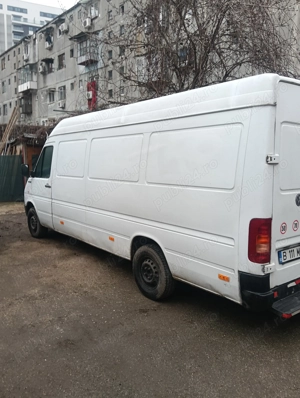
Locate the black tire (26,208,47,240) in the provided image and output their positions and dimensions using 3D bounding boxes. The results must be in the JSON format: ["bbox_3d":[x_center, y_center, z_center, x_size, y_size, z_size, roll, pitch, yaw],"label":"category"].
[{"bbox_3d":[-2.539,0.548,7.031,0.225,0.670,0.670,-4,8,-40],"label":"black tire"}]

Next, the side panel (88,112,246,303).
[{"bbox_3d":[-0.055,-0.034,3.857,0.140,1.750,2.860,-4,8,-40],"label":"side panel"}]

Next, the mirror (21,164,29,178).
[{"bbox_3d":[-2.574,-0.570,6.441,0.180,0.280,0.110,-4,8,-40],"label":"mirror"}]

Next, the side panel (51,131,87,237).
[{"bbox_3d":[-1.407,-0.215,5.428,0.130,1.730,1.300,-4,8,-40],"label":"side panel"}]

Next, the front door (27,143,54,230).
[{"bbox_3d":[-2.199,-0.306,6.378,0.160,1.640,1.180,-4,8,-40],"label":"front door"}]

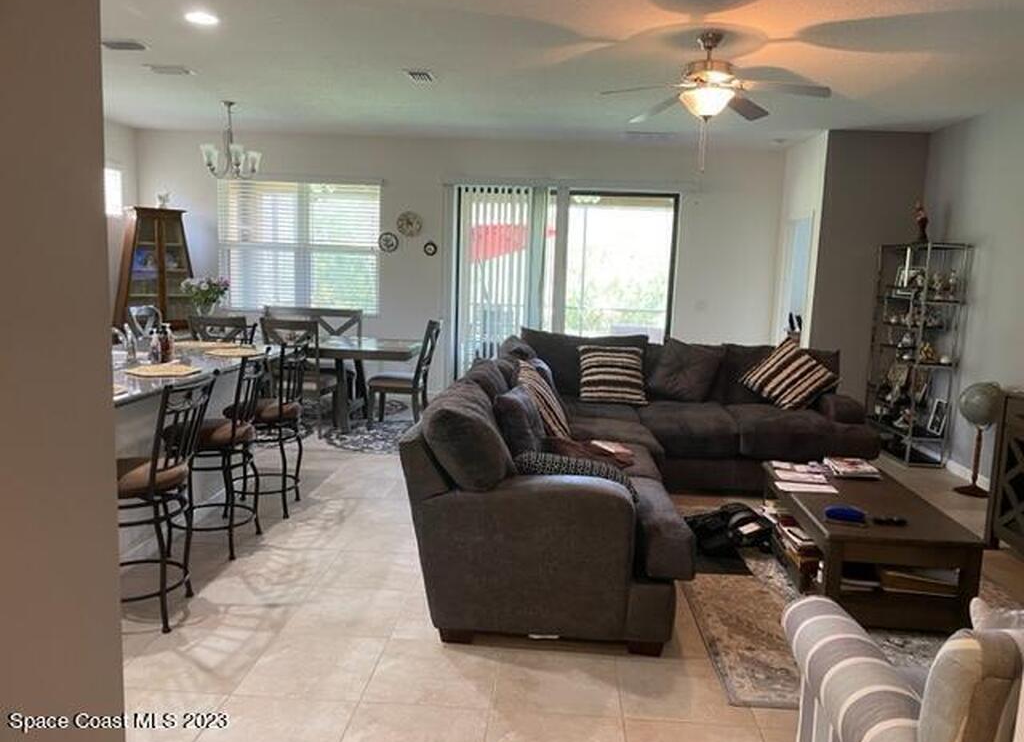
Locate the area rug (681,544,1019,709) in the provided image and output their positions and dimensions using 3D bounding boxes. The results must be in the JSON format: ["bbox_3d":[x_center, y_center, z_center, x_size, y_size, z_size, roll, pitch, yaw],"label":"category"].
[{"bbox_3d":[1.644,1.058,3.834,1.590,0.012,2.300,2,8,3],"label":"area rug"}]

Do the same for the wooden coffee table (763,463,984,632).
[{"bbox_3d":[1.790,0.858,4.027,0.667,0.434,1.273,3,8,5],"label":"wooden coffee table"}]

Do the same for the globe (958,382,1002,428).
[{"bbox_3d":[3.389,0.242,5.563,0.313,0.323,0.313,2,8,3],"label":"globe"}]

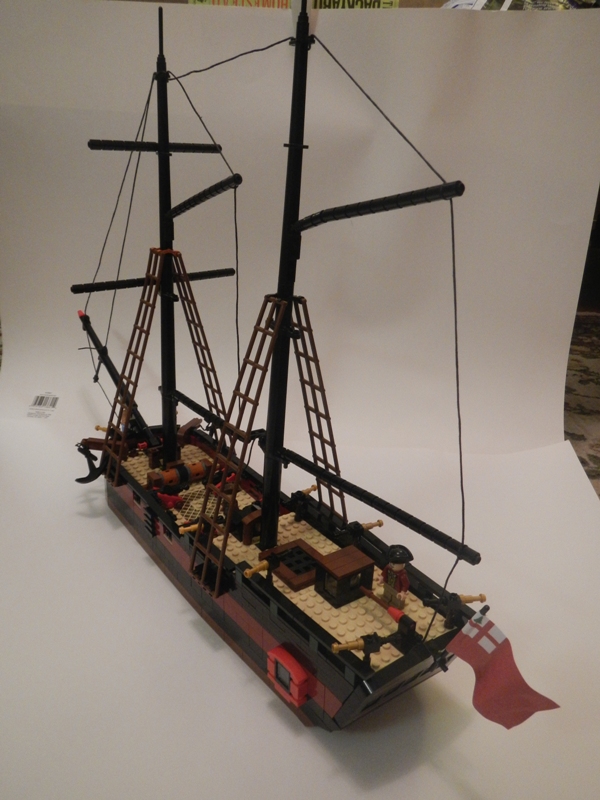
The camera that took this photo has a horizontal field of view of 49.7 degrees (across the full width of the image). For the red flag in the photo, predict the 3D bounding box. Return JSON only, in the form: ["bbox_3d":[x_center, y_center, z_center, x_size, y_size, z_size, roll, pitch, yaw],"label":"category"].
[{"bbox_3d":[0.101,0.141,0.332,0.014,0.044,0.055,-13,50,-34],"label":"red flag"}]

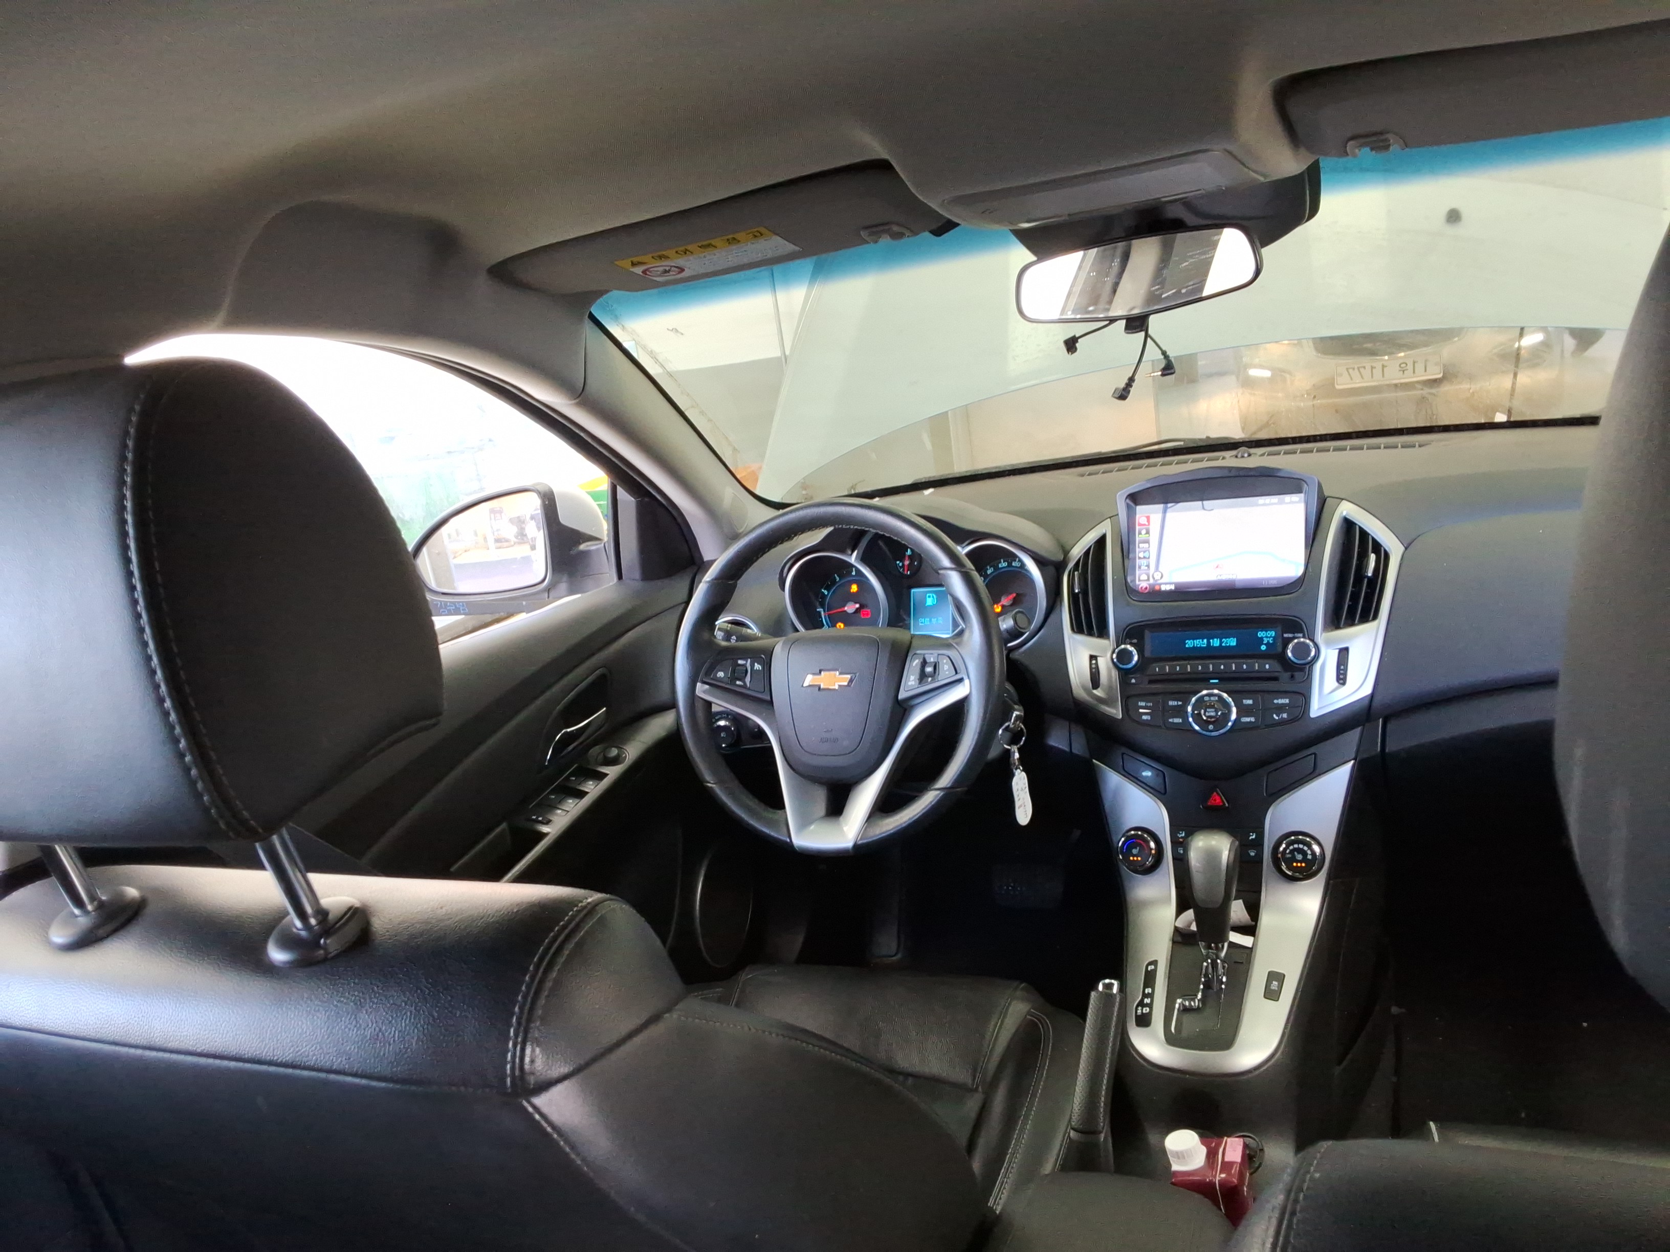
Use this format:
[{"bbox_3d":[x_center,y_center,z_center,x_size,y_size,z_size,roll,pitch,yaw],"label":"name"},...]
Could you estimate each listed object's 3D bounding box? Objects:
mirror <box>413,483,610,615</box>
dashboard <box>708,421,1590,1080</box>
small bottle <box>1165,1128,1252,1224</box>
[{"bbox_3d":[-0.446,-0.106,1.835,0.220,0.160,0.150,-5,14,17],"label":"mirror"},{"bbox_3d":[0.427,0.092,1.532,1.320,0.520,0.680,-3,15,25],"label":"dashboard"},{"bbox_3d":[0.331,0.495,1.185,0.057,0.130,0.062,-3,15,25],"label":"small bottle"}]

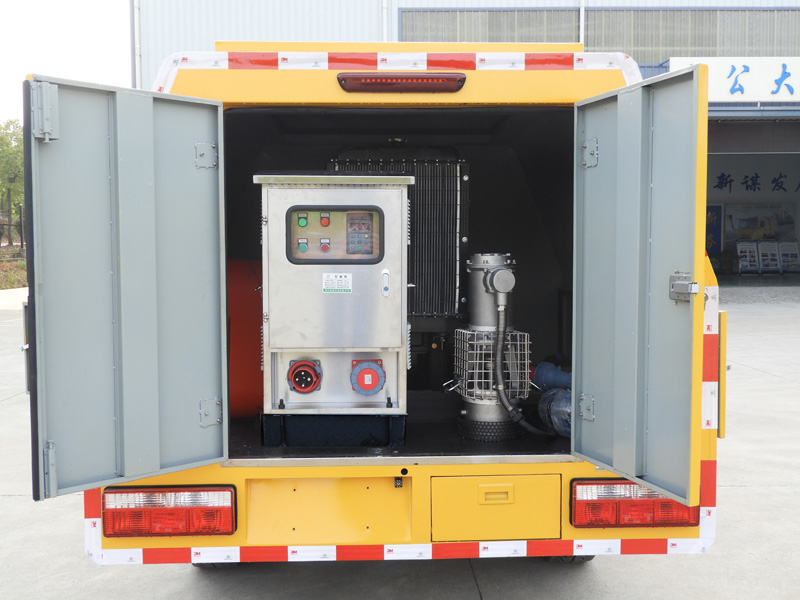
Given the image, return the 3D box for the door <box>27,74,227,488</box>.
[{"bbox_3d":[-0.747,-0.035,2.272,0.045,1.089,0.578,3,5,44],"label":"door"}]

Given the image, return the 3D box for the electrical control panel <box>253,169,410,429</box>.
[{"bbox_3d":[-0.221,-0.003,2.869,0.520,0.840,0.400,0,4,-2],"label":"electrical control panel"}]

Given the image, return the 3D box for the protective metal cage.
[{"bbox_3d":[0.328,0.223,2.850,0.259,0.236,0.240,0,4,-2],"label":"protective metal cage"}]

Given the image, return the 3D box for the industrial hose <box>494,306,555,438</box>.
[{"bbox_3d":[0.423,0.245,2.745,0.203,0.448,0.120,0,4,-2],"label":"industrial hose"}]

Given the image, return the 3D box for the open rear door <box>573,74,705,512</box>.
[{"bbox_3d":[0.646,-0.039,2.251,0.040,1.089,0.563,-1,4,-19],"label":"open rear door"}]

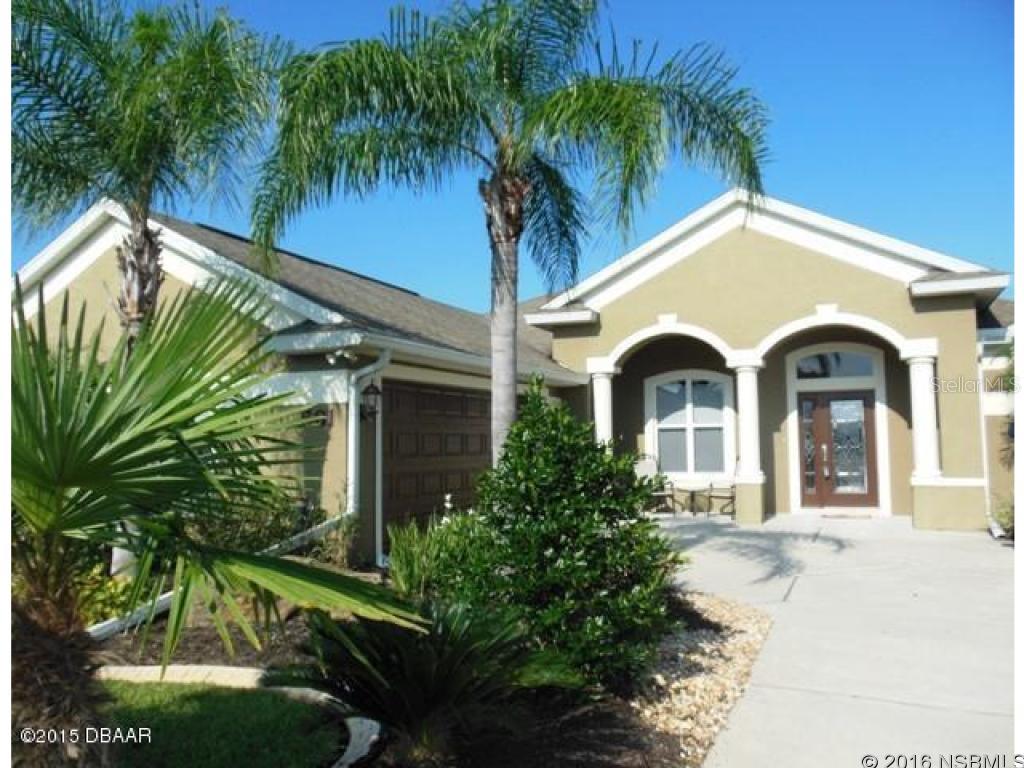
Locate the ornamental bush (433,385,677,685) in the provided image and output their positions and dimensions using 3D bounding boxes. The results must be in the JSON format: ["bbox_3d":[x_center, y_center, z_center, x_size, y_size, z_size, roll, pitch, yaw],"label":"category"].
[{"bbox_3d":[0.292,0.913,4.851,1.600,1.895,1.450,-1,-4,0],"label":"ornamental bush"}]

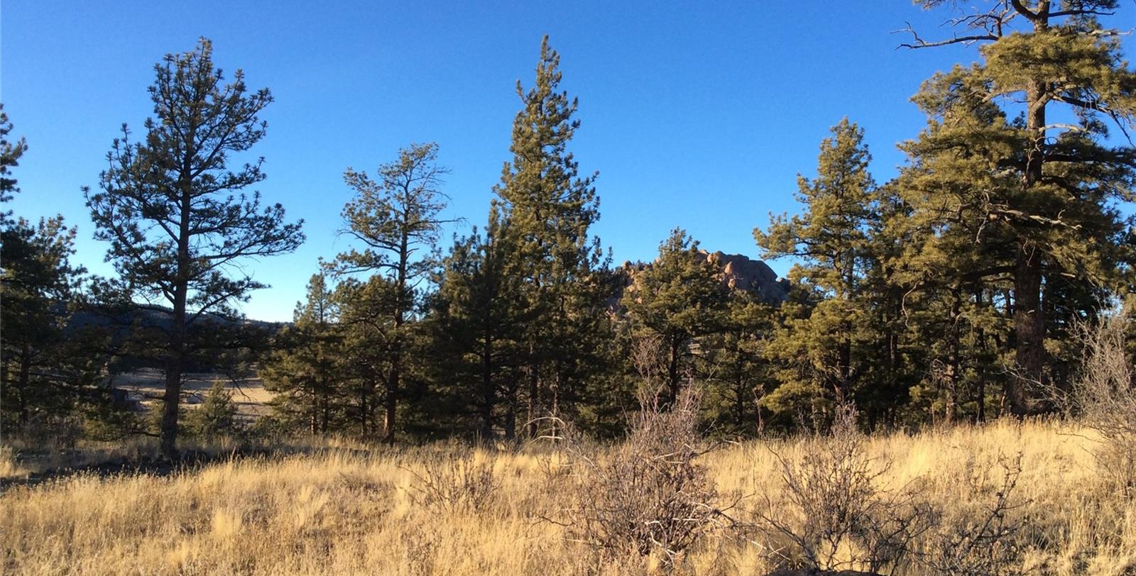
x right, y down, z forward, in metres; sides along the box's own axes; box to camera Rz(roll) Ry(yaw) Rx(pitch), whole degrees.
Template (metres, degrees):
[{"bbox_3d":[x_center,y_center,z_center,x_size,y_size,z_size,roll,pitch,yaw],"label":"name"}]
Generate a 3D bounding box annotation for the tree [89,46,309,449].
[{"bbox_3d":[-6.230,-0.667,17.500,3.540,6.950,3.360,1,-3,0],"label":"tree"}]

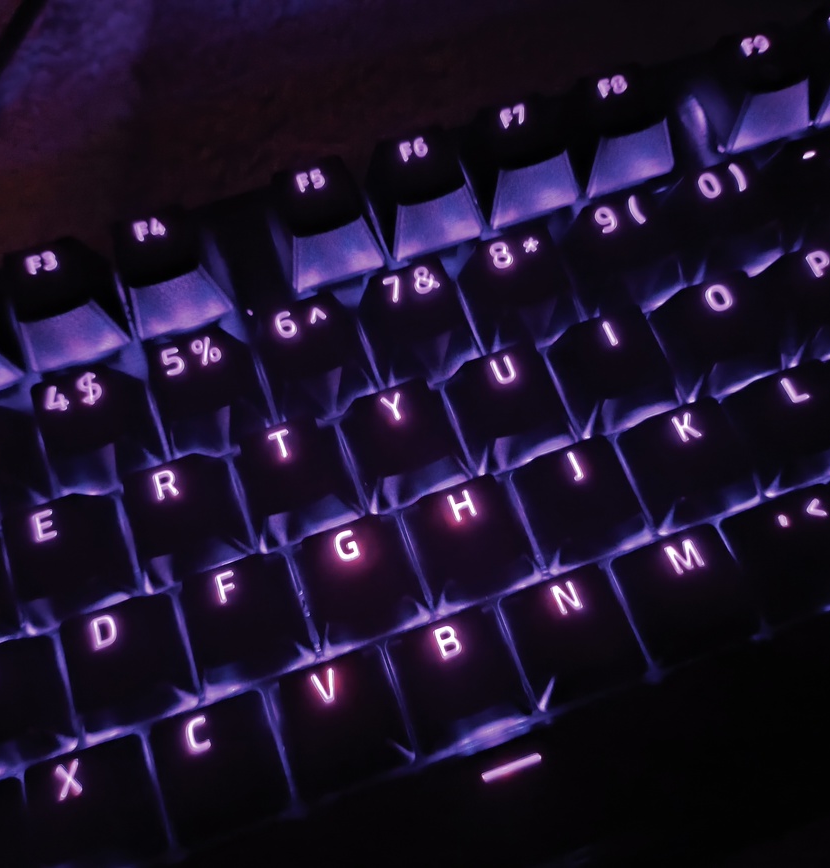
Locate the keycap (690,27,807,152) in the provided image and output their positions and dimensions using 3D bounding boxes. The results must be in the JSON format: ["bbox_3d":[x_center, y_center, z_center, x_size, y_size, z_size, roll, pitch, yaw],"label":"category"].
[{"bbox_3d":[0.065,-0.066,0.157,0.018,0.011,0.018,-19,72,-5],"label":"keycap"}]

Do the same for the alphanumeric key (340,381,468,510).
[{"bbox_3d":[-0.002,0.001,0.137,0.018,0.010,0.018,-19,73,-5],"label":"alphanumeric key"}]

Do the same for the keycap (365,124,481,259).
[{"bbox_3d":[0.002,-0.045,0.150,0.018,0.011,0.018,-19,72,-6],"label":"keycap"}]

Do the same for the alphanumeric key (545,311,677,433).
[{"bbox_3d":[0.034,-0.011,0.140,0.018,0.010,0.018,-19,73,-5],"label":"alphanumeric key"}]

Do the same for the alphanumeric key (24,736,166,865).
[{"bbox_3d":[-0.048,0.054,0.120,0.018,0.008,0.018,-19,72,-5],"label":"alphanumeric key"}]

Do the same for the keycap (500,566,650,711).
[{"bbox_3d":[0.024,0.031,0.127,0.018,0.009,0.018,-19,73,-5],"label":"keycap"}]

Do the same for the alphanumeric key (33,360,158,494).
[{"bbox_3d":[-0.053,-0.002,0.137,0.018,0.011,0.018,-19,72,-6],"label":"alphanumeric key"}]

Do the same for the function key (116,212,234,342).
[{"bbox_3d":[-0.043,-0.029,0.147,0.018,0.011,0.018,-19,72,-5],"label":"function key"}]

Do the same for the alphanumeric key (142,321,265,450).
[{"bbox_3d":[-0.035,-0.008,0.139,0.018,0.011,0.018,-19,72,-5],"label":"alphanumeric key"}]

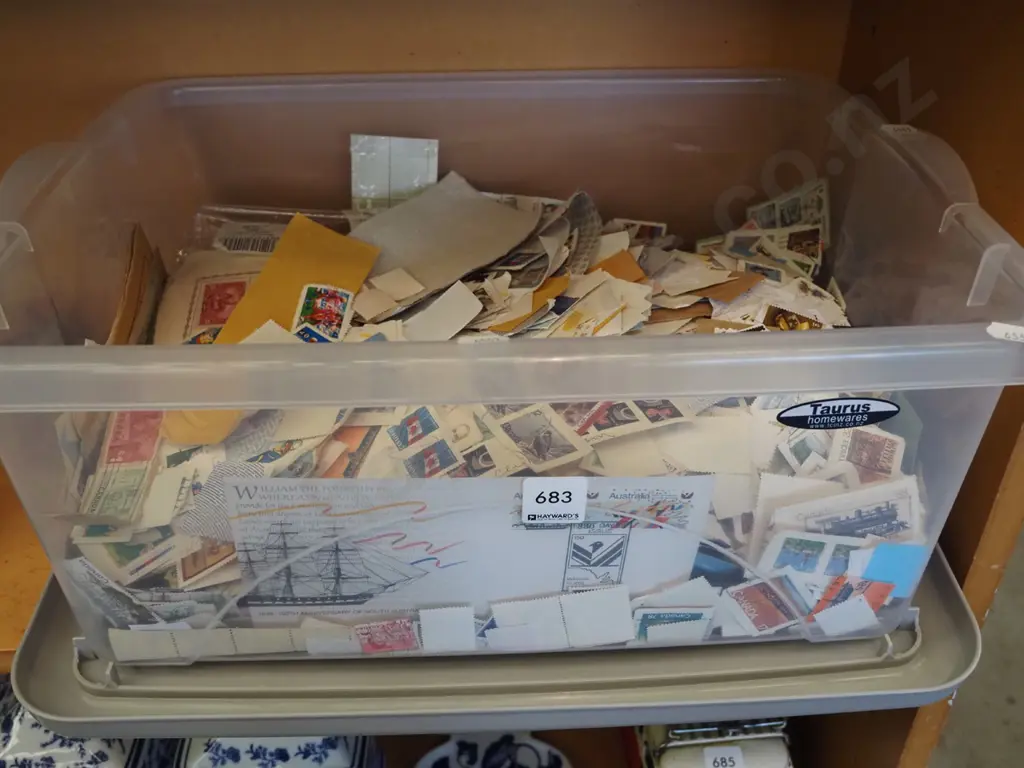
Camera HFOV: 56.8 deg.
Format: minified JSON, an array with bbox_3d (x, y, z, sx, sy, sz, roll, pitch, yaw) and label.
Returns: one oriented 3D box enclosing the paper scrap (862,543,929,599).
[{"bbox_3d":[0.171,0.083,0.423,0.028,0.034,0.002,4,38,-7],"label":"paper scrap"}]

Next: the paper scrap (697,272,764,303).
[{"bbox_3d":[0.113,-0.052,0.491,0.019,0.003,0.035,27,44,32],"label":"paper scrap"}]

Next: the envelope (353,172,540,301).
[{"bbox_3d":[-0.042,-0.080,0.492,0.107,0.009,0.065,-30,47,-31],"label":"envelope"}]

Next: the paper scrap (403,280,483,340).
[{"bbox_3d":[-0.030,-0.030,0.420,0.017,0.004,0.034,36,76,9],"label":"paper scrap"}]

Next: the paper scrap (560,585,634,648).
[{"bbox_3d":[0.039,0.106,0.427,0.030,0.037,0.002,-9,38,4],"label":"paper scrap"}]

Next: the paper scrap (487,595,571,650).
[{"bbox_3d":[0.008,0.110,0.428,0.030,0.037,0.002,-9,38,3],"label":"paper scrap"}]

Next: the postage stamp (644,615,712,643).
[{"bbox_3d":[0.076,0.114,0.435,0.029,0.017,0.002,-9,38,4],"label":"postage stamp"}]

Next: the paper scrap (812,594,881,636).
[{"bbox_3d":[0.155,0.109,0.438,0.025,0.024,0.002,-27,35,17],"label":"paper scrap"}]

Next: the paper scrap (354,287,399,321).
[{"bbox_3d":[-0.062,-0.036,0.429,0.016,0.003,0.013,-39,65,-24],"label":"paper scrap"}]

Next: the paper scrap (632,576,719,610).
[{"bbox_3d":[0.074,0.098,0.425,0.034,0.021,0.002,-23,36,14],"label":"paper scrap"}]

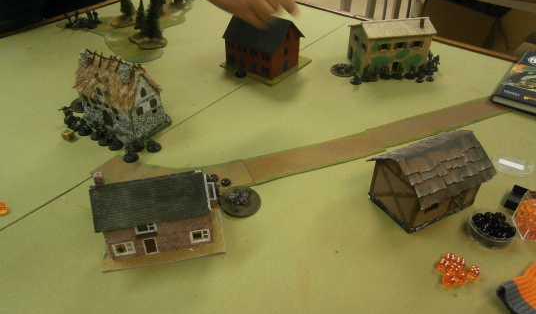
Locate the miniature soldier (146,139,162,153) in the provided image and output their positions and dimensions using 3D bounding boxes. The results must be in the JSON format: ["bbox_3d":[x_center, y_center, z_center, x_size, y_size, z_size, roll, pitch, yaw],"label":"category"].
[{"bbox_3d":[-0.196,-0.026,0.687,0.025,0.029,0.025,-18,43,-20],"label":"miniature soldier"}]

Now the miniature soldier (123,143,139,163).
[{"bbox_3d":[-0.228,-0.009,0.664,0.025,0.034,0.025,-18,43,-20],"label":"miniature soldier"}]

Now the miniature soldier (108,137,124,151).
[{"bbox_3d":[-0.261,-0.031,0.685,0.025,0.029,0.025,0,39,0],"label":"miniature soldier"}]

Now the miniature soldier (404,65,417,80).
[{"bbox_3d":[0.310,-0.184,0.868,0.025,0.032,0.025,-11,41,-12],"label":"miniature soldier"}]

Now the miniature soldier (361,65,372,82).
[{"bbox_3d":[0.212,-0.179,0.861,0.025,0.034,0.025,-11,41,-12],"label":"miniature soldier"}]

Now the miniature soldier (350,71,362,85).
[{"bbox_3d":[0.191,-0.177,0.862,0.025,0.031,0.025,0,39,0],"label":"miniature soldier"}]

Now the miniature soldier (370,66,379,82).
[{"bbox_3d":[0.230,-0.180,0.864,0.025,0.031,0.025,-11,41,-12],"label":"miniature soldier"}]

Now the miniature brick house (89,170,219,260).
[{"bbox_3d":[-0.133,0.058,0.501,0.139,0.116,0.080,-8,40,-10],"label":"miniature brick house"}]

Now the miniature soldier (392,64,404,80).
[{"bbox_3d":[0.283,-0.184,0.868,0.025,0.032,0.025,-11,41,-12],"label":"miniature soldier"}]

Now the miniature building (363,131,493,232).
[{"bbox_3d":[0.226,0.024,0.566,0.136,0.102,0.106,-19,43,-21],"label":"miniature building"}]

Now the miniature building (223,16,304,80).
[{"bbox_3d":[-0.011,-0.259,0.891,0.146,0.118,0.110,26,46,29],"label":"miniature building"}]

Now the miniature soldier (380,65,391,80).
[{"bbox_3d":[0.257,-0.185,0.869,0.025,0.032,0.025,-11,41,-12],"label":"miniature soldier"}]

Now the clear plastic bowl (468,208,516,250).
[{"bbox_3d":[0.299,0.098,0.540,0.057,0.021,0.057,0,40,0],"label":"clear plastic bowl"}]

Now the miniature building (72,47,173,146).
[{"bbox_3d":[-0.264,-0.115,0.714,0.151,0.124,0.097,23,44,26],"label":"miniature building"}]

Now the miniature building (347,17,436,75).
[{"bbox_3d":[0.274,-0.255,0.896,0.154,0.110,0.093,-7,39,-9],"label":"miniature building"}]

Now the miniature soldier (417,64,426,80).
[{"bbox_3d":[0.337,-0.190,0.880,0.025,0.029,0.025,0,39,0],"label":"miniature soldier"}]

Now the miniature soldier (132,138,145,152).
[{"bbox_3d":[-0.222,-0.029,0.682,0.025,0.029,0.025,0,39,0],"label":"miniature soldier"}]

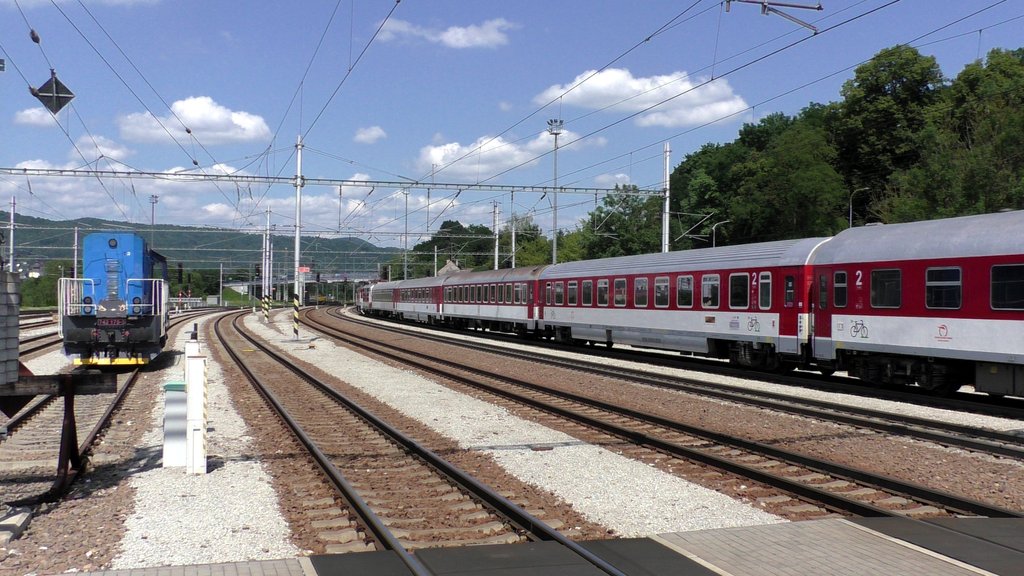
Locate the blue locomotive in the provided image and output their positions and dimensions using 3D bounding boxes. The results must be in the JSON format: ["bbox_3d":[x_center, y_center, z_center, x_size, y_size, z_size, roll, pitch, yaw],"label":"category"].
[{"bbox_3d":[-14.155,0.451,37.511,3.080,4.280,13.600,1,-1,-18],"label":"blue locomotive"}]

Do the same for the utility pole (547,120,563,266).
[{"bbox_3d":[4.305,-6.663,105.000,1.600,21.170,1.600,1,-1,0],"label":"utility pole"}]

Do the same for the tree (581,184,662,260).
[{"bbox_3d":[11.886,-3.699,112.000,8.800,14.600,8.800,1,-1,0],"label":"tree"}]

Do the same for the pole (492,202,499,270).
[{"bbox_3d":[-1.603,-2.437,104.000,0.480,12.560,0.480,1,-1,0],"label":"pole"}]

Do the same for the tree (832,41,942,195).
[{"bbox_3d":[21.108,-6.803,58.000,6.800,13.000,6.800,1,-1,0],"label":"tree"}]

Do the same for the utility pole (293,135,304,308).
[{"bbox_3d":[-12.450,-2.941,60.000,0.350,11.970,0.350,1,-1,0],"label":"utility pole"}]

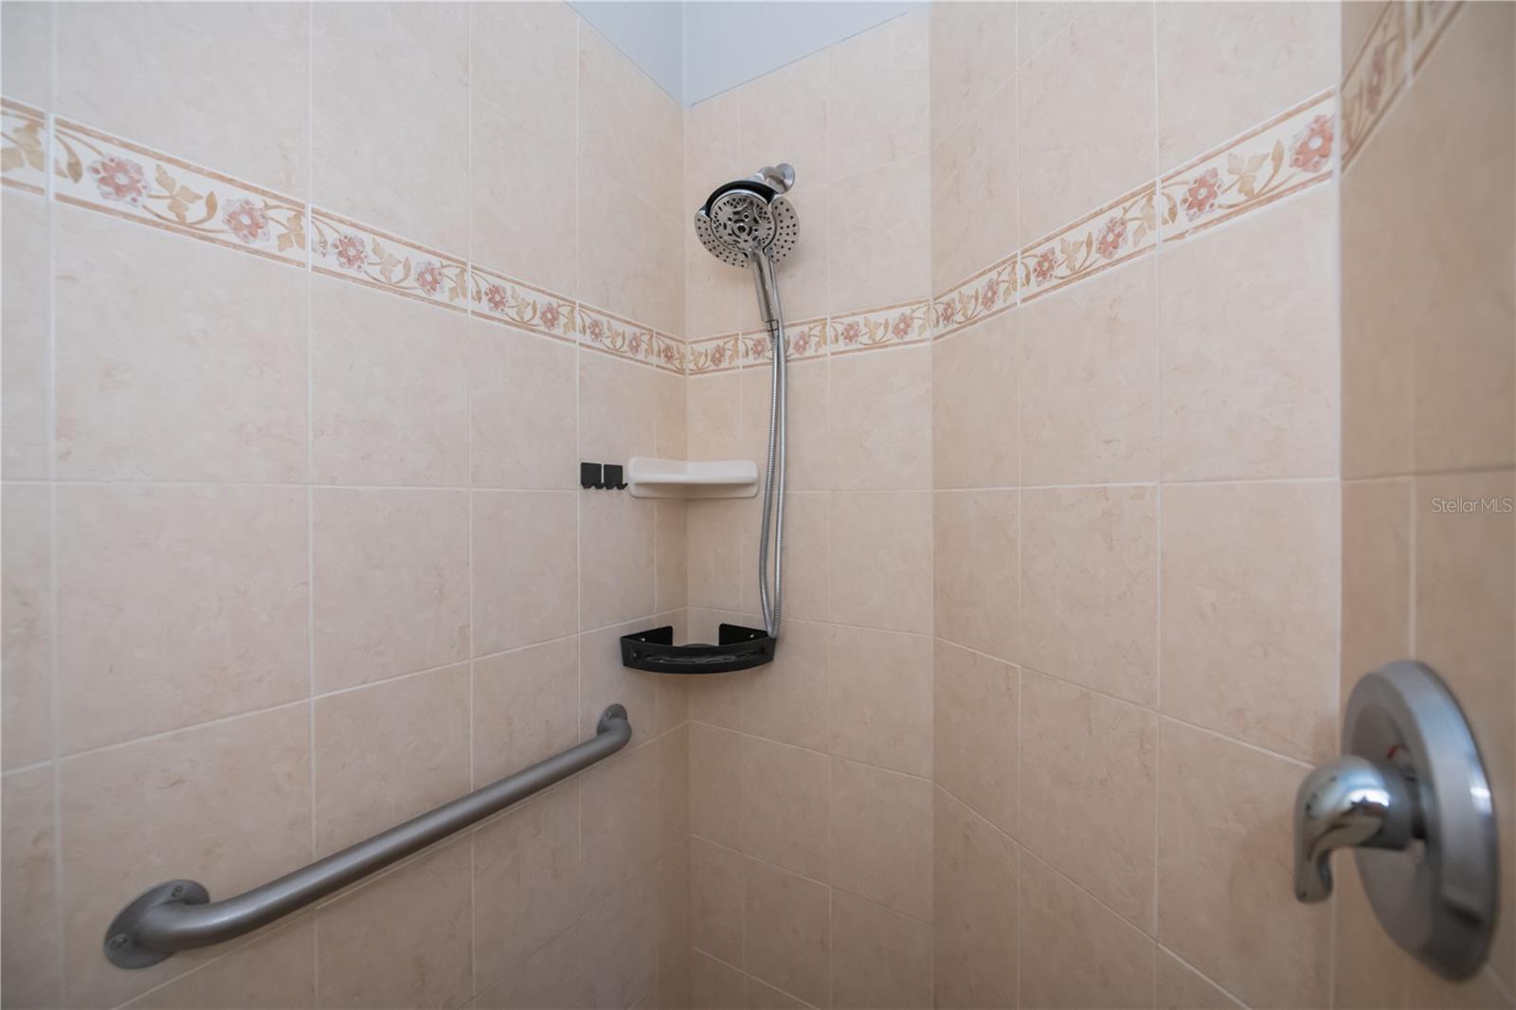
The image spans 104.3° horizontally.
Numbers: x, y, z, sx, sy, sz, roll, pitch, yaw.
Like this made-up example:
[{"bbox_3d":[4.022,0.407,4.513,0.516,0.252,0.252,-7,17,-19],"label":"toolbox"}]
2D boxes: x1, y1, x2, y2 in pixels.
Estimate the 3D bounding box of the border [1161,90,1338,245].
[{"bbox_3d":[0.467,-0.319,0.570,0.010,0.076,0.149,0,0,-20],"label":"border"}]

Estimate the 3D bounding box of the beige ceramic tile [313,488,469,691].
[{"bbox_3d":[-0.478,0.104,0.785,0.010,0.249,0.195,0,0,32],"label":"beige ceramic tile"}]

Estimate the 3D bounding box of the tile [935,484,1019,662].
[{"bbox_3d":[0.343,0.101,0.934,0.010,0.252,0.197,0,0,-20],"label":"tile"}]

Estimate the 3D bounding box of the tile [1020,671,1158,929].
[{"bbox_3d":[0.414,0.359,0.752,0.010,0.254,0.199,0,1,-20],"label":"tile"}]

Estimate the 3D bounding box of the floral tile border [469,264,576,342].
[{"bbox_3d":[-0.379,-0.320,0.964,0.010,0.077,0.199,0,1,32],"label":"floral tile border"}]

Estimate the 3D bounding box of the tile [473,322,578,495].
[{"bbox_3d":[-0.374,-0.151,0.960,0.010,0.254,0.202,0,0,32],"label":"tile"}]

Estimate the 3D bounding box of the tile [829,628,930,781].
[{"bbox_3d":[0.224,0.355,1.084,0.193,0.252,0.010,0,1,32],"label":"tile"}]

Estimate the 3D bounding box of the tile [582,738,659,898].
[{"bbox_3d":[-0.269,0.613,1.143,0.010,0.254,0.199,0,1,32],"label":"tile"}]

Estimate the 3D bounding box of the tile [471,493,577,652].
[{"bbox_3d":[-0.375,0.103,0.963,0.010,0.252,0.198,0,1,32],"label":"tile"}]

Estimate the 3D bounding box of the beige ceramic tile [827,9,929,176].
[{"bbox_3d":[0.219,-0.733,1.064,0.190,0.251,0.010,0,0,32],"label":"beige ceramic tile"}]

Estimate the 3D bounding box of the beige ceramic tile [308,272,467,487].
[{"bbox_3d":[-0.478,-0.148,0.783,0.010,0.249,0.195,0,0,32],"label":"beige ceramic tile"}]

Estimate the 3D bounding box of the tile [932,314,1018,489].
[{"bbox_3d":[0.338,-0.151,0.922,0.010,0.249,0.195,0,0,-20],"label":"tile"}]

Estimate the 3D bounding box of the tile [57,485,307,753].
[{"bbox_3d":[-0.588,0.106,0.621,0.010,0.251,0.197,0,0,32],"label":"tile"}]

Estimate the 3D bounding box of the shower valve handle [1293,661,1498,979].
[{"bbox_3d":[0.381,0.184,0.375,0.064,0.176,0.176,0,1,32],"label":"shower valve handle"}]

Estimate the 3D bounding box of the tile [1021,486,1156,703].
[{"bbox_3d":[0.411,0.102,0.746,0.010,0.252,0.198,0,0,-20],"label":"tile"}]

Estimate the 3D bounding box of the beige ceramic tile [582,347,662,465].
[{"bbox_3d":[-0.269,-0.153,1.130,0.010,0.252,0.198,0,1,32],"label":"beige ceramic tile"}]

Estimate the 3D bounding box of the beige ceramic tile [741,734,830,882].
[{"bbox_3d":[0.056,0.609,1.190,0.198,0.252,0.010,0,1,32],"label":"beige ceramic tile"}]

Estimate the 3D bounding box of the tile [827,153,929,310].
[{"bbox_3d":[0.219,-0.482,1.066,0.190,0.246,0.010,0,0,32],"label":"tile"}]

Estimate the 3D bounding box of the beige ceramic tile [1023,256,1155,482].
[{"bbox_3d":[0.413,-0.153,0.747,0.010,0.254,0.199,0,1,-20],"label":"beige ceramic tile"}]

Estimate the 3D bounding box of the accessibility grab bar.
[{"bbox_3d":[-0.407,0.418,0.832,0.080,0.077,0.689,0,1,32],"label":"accessibility grab bar"}]

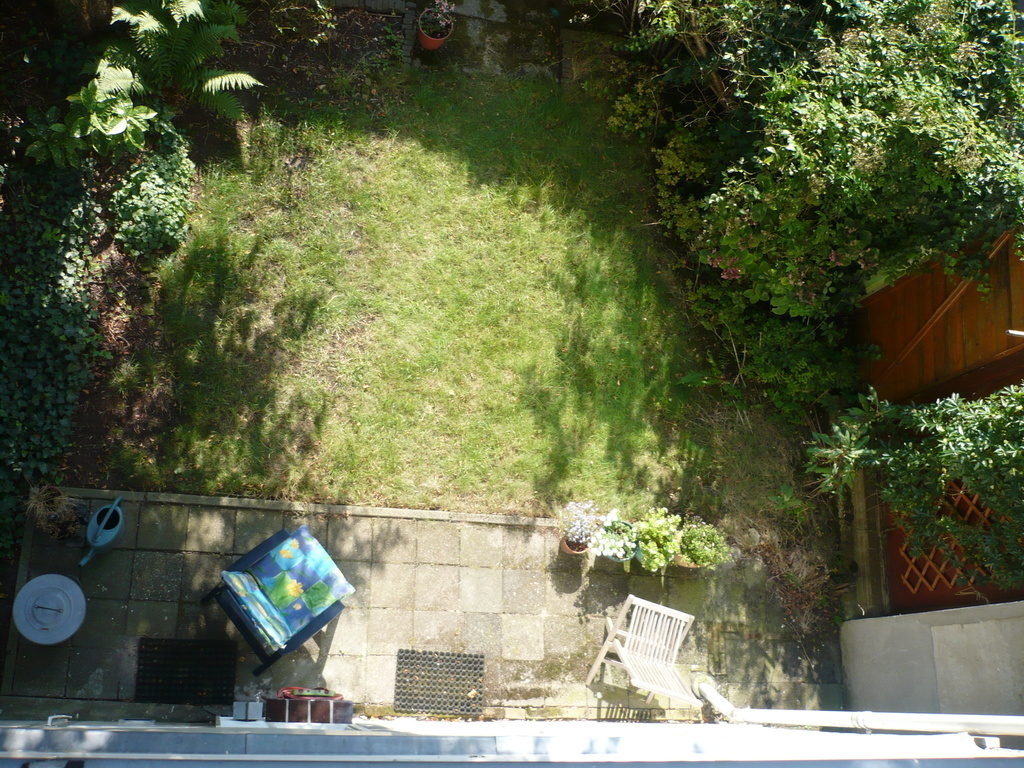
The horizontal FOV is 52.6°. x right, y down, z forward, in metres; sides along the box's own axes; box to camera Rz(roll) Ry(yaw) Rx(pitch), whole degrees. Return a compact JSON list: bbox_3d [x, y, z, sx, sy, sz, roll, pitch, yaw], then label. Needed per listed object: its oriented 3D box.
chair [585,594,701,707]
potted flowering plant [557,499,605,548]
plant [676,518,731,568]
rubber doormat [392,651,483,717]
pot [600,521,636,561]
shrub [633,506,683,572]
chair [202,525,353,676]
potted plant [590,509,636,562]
[{"bbox_3d":[0.929,1.773,6.865,0.487,0.901,0.621,20,71,-8],"label":"chair"},{"bbox_3d":[0.444,1.013,7.227,0.316,0.397,0.346,5,73,-13],"label":"potted flowering plant"},{"bbox_3d":[1.303,1.163,7.423,0.397,0.366,0.366,5,73,-13],"label":"plant"},{"bbox_3d":[-0.478,1.992,6.909,0.596,0.022,0.390,7,73,-13],"label":"rubber doormat"},{"bbox_3d":[0.718,1.133,7.345,0.285,0.244,0.285,4,74,-13],"label":"pot"},{"bbox_3d":[0.966,1.118,7.310,0.377,0.438,0.417,5,73,-13],"label":"shrub"},{"bbox_3d":[-1.429,1.313,6.394,0.774,0.886,0.611,-37,86,-21],"label":"chair"},{"bbox_3d":[0.678,1.081,7.279,0.397,0.377,0.366,5,73,-13],"label":"potted plant"}]

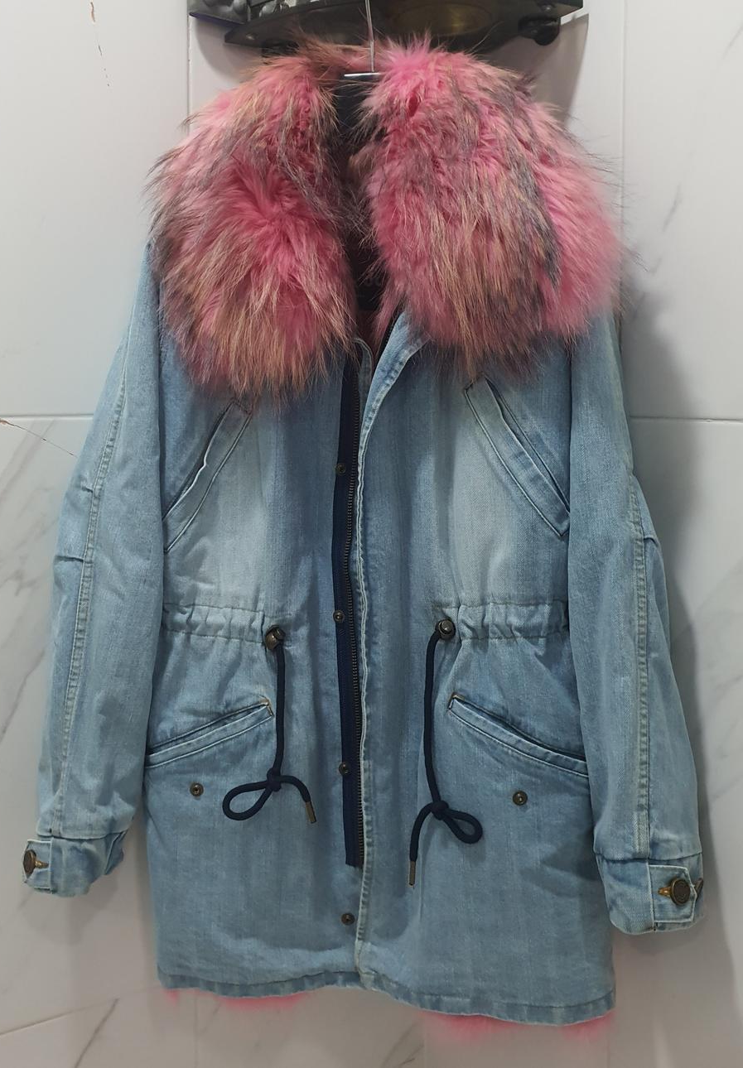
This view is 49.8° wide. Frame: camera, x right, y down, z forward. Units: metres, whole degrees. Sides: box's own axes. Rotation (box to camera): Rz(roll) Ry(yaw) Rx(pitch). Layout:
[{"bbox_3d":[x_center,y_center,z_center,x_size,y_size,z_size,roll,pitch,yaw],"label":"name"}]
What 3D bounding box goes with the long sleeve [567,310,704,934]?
[{"bbox_3d":[0.247,0.077,0.750,0.125,0.610,0.120,-5,3,0],"label":"long sleeve"}]

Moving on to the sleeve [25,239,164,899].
[{"bbox_3d":[-0.257,0.030,0.750,0.125,0.620,0.120,5,3,0],"label":"sleeve"}]

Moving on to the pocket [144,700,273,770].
[{"bbox_3d":[-0.144,0.178,0.710,0.118,0.063,0.025,1,3,8],"label":"pocket"}]

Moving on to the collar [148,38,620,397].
[{"bbox_3d":[0.012,-0.291,0.735,0.430,0.325,0.180,0,3,0],"label":"collar"}]

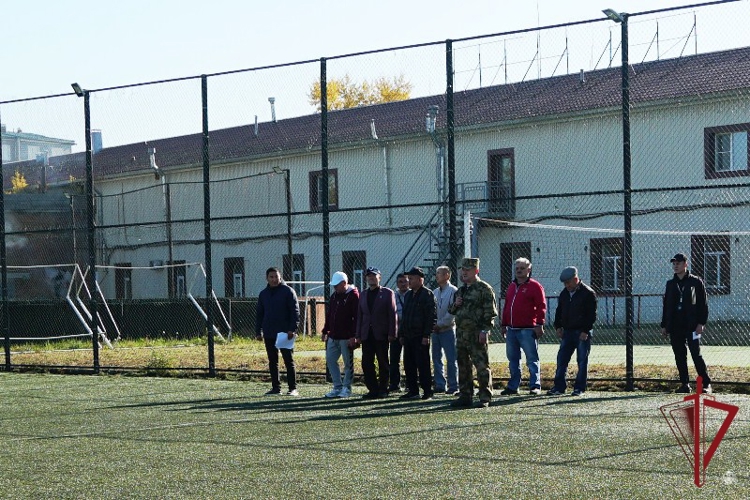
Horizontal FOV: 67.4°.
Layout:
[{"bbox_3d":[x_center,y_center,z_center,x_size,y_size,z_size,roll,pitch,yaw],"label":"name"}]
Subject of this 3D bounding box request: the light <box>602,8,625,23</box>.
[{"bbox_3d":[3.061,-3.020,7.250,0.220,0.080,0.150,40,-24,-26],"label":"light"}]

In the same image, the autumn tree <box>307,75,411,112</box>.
[{"bbox_3d":[-0.920,-4.868,42.573,8.600,17.121,8.000,-1,-3,0],"label":"autumn tree"}]

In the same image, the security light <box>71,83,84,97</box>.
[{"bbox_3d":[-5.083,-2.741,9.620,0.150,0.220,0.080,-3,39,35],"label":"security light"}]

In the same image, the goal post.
[{"bbox_3d":[-5.619,1.364,14.399,3.300,2.040,1.200,-2,-3,7],"label":"goal post"}]

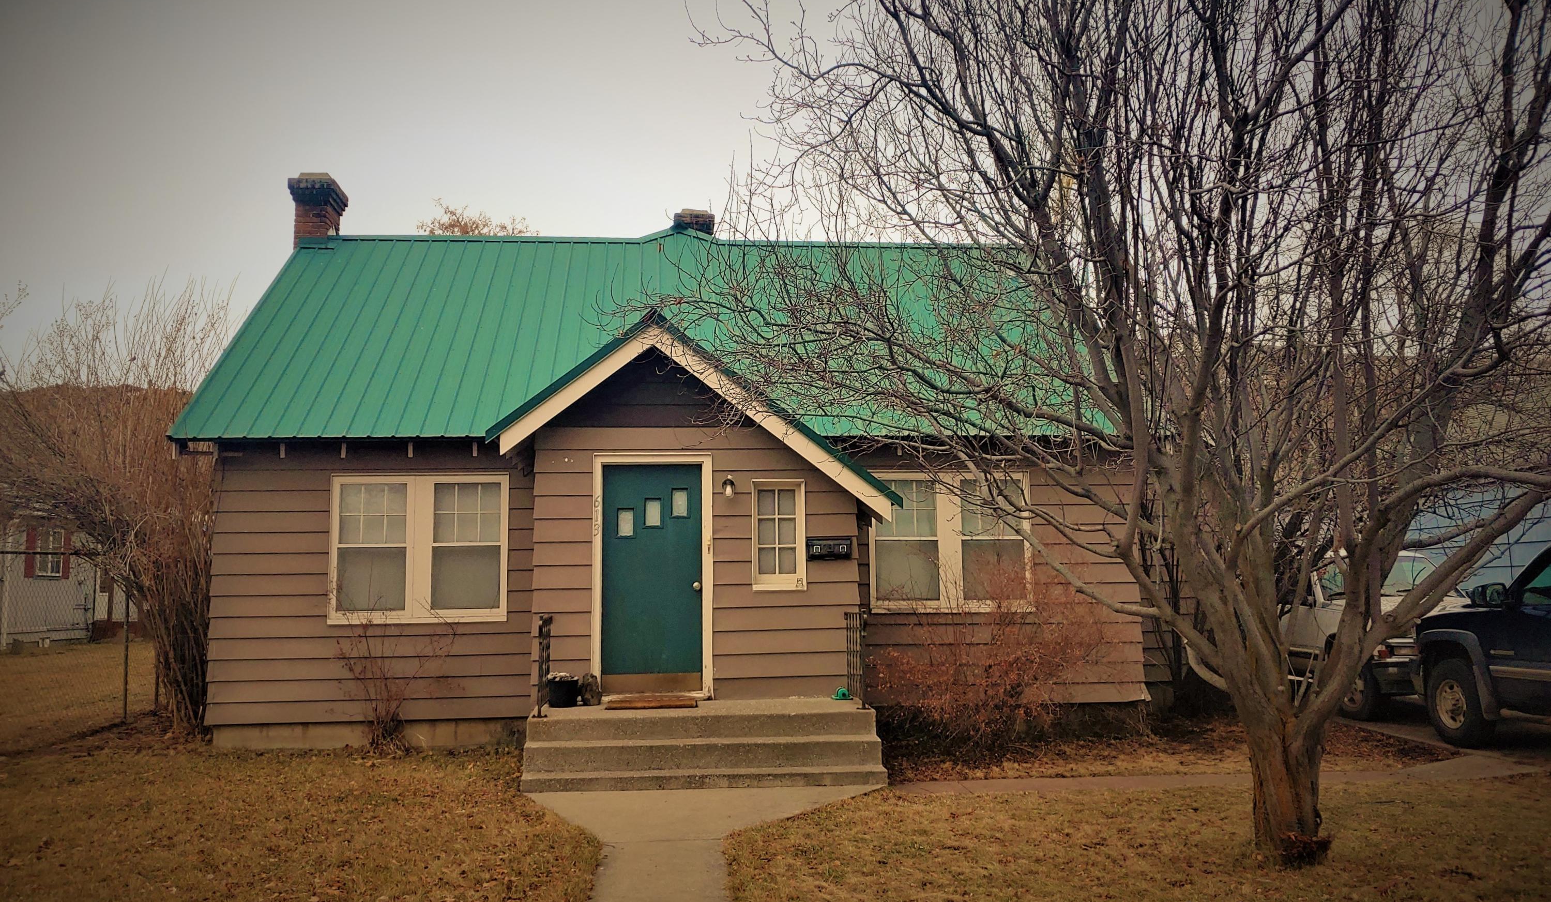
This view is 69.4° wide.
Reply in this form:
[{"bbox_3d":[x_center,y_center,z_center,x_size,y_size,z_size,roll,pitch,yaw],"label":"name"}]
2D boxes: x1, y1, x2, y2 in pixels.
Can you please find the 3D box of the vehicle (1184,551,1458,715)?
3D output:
[{"bbox_3d":[6.744,2.126,13.576,1.880,1.750,4.950,0,-6,-2],"label":"vehicle"}]

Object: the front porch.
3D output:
[{"bbox_3d":[-0.570,2.360,9.100,2.740,0.480,1.570,0,-6,-5],"label":"front porch"}]

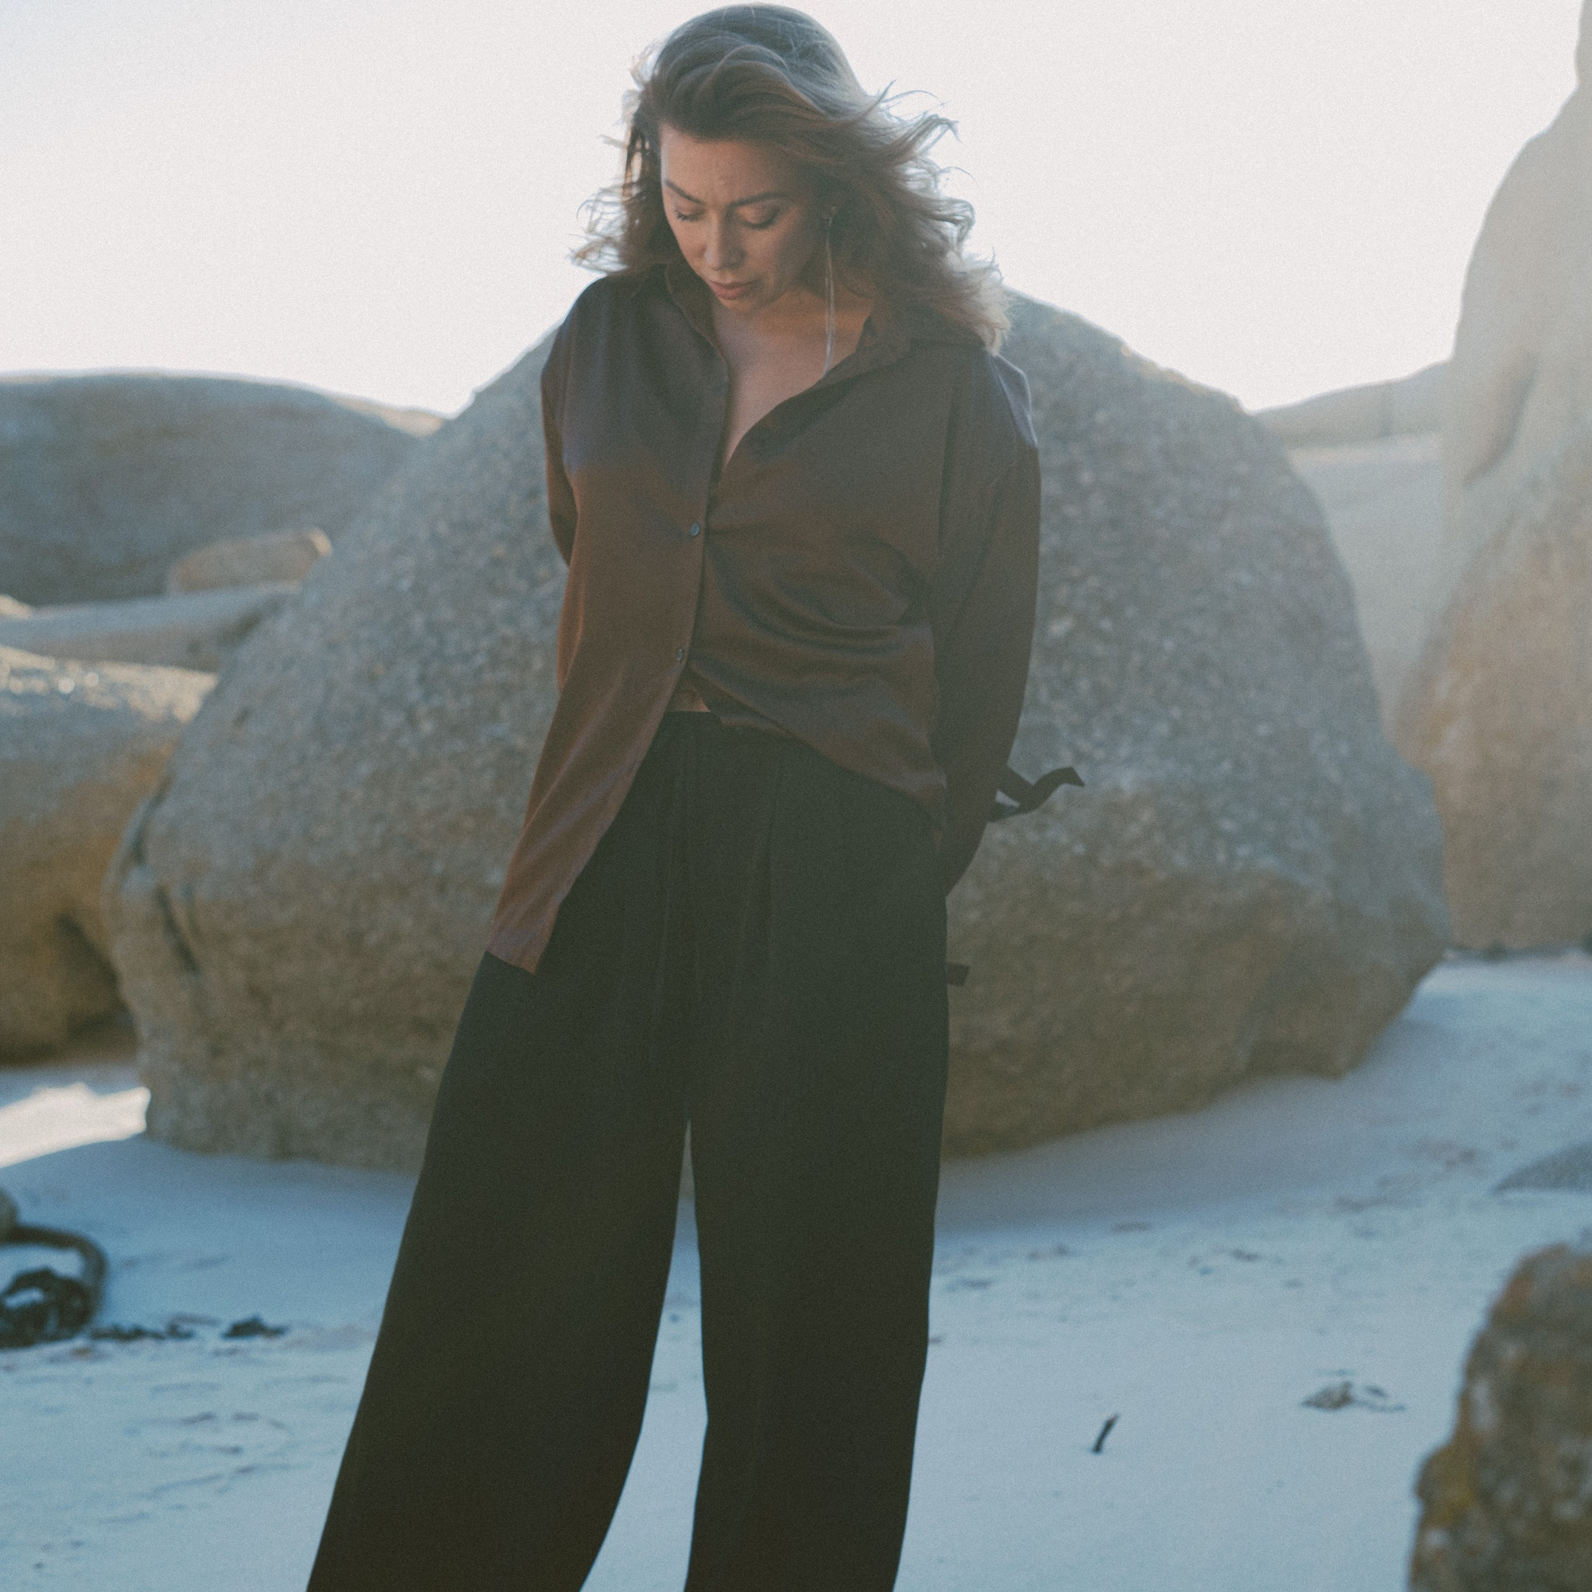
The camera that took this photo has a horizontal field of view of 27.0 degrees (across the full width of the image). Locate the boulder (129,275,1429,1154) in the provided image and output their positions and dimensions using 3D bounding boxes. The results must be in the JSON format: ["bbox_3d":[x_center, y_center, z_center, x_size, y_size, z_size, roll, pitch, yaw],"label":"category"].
[{"bbox_3d":[-0.030,-0.211,6.455,2.600,1.600,2.000,-1,5,-10],"label":"boulder"}]

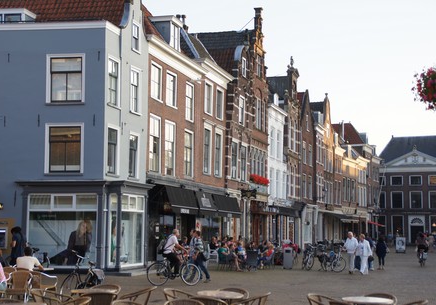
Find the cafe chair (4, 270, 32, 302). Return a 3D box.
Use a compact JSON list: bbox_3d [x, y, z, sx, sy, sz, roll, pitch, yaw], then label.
[{"bbox_3d":[-4.108,2.870,19.700,0.560,0.780,0.580,-1,-5,18],"label":"cafe chair"}]

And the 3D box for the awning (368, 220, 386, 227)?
[{"bbox_3d":[17.451,7.825,105.000,1.400,0.650,3.500,-1,-5,17],"label":"awning"}]

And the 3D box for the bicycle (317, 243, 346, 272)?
[{"bbox_3d":[4.983,4.706,42.000,1.750,1.100,0.600,-4,-7,43],"label":"bicycle"}]

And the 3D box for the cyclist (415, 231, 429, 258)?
[{"bbox_3d":[10.438,4.855,49.000,0.600,1.460,0.780,-1,-5,16],"label":"cyclist"}]

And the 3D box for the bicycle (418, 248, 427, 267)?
[{"bbox_3d":[10.543,5.380,49.200,0.600,1.080,1.750,-1,-5,16],"label":"bicycle"}]

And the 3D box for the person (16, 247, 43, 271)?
[{"bbox_3d":[-4.978,3.178,25.400,0.620,1.290,0.800,-1,-5,12],"label":"person"}]

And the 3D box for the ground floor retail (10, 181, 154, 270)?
[{"bbox_3d":[-5.701,3.203,40.581,4.500,3.800,3.900,-1,-5,9],"label":"ground floor retail"}]

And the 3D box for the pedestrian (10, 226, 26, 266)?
[{"bbox_3d":[-7.395,3.707,35.500,0.460,1.800,0.500,-2,-5,21],"label":"pedestrian"}]

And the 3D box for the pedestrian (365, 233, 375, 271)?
[{"bbox_3d":[7.093,4.677,45.000,0.500,1.750,0.420,1,-5,-11],"label":"pedestrian"}]

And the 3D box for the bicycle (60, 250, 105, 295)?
[{"bbox_3d":[-3.293,3.056,23.300,0.600,1.130,1.780,-3,-6,33],"label":"bicycle"}]

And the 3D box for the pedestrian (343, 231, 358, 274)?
[{"bbox_3d":[5.540,4.203,40.000,0.620,1.770,0.450,0,-5,6],"label":"pedestrian"}]

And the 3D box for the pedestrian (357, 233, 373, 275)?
[{"bbox_3d":[5.980,4.162,39.000,0.600,1.680,0.450,-2,-5,22],"label":"pedestrian"}]

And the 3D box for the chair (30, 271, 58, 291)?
[{"bbox_3d":[-4.122,3.212,22.600,0.580,0.760,0.570,2,-5,-25],"label":"chair"}]

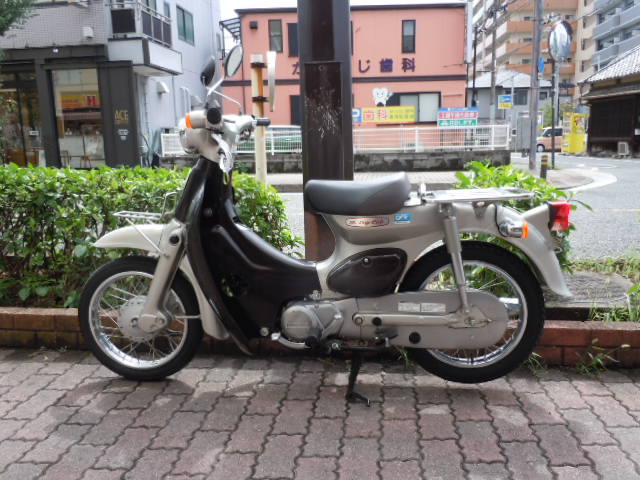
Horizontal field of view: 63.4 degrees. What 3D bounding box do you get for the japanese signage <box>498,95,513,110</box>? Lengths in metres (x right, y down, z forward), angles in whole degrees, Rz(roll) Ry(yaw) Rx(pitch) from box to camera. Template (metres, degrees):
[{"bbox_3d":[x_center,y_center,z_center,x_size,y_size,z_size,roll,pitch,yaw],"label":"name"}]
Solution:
[{"bbox_3d":[7.166,-5.312,20.000,0.530,0.600,0.060,0,10,8],"label":"japanese signage"}]

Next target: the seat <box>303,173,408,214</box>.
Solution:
[{"bbox_3d":[0.124,-0.156,1.731,0.360,0.130,0.240,0,10,8],"label":"seat"}]

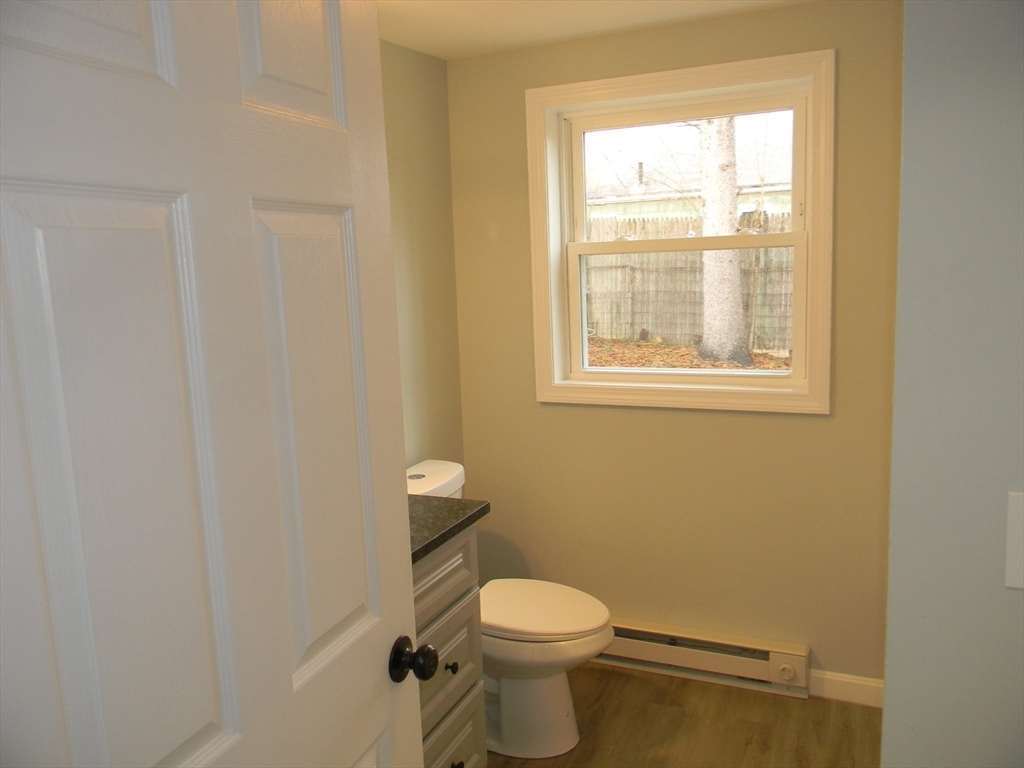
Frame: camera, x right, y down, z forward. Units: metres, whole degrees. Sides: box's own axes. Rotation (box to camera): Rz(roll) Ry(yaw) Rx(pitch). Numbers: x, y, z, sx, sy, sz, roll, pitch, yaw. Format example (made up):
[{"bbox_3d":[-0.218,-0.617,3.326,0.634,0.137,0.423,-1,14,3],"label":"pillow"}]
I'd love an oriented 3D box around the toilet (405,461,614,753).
[{"bbox_3d":[-0.030,0.707,2.620,0.742,0.800,0.396,2,10,25],"label":"toilet"}]

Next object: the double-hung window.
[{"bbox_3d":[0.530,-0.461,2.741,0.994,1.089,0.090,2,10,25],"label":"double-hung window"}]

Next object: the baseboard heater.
[{"bbox_3d":[0.551,0.948,2.912,0.920,0.185,0.070,2,10,25],"label":"baseboard heater"}]

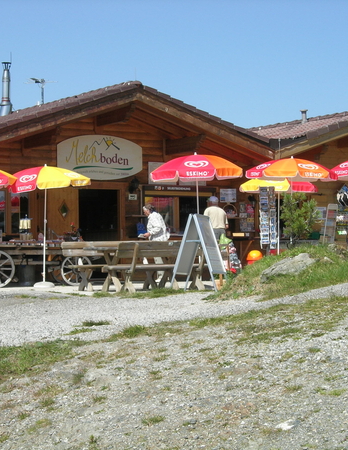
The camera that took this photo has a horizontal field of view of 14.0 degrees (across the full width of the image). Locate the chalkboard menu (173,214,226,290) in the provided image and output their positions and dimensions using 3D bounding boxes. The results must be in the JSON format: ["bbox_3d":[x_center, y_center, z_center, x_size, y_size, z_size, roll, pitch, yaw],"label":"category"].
[{"bbox_3d":[0.443,0.477,24.678,0.800,1.320,0.620,-2,-2,26],"label":"chalkboard menu"}]

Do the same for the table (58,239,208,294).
[{"bbox_3d":[-0.638,0.788,26.632,2.220,0.870,1.920,-1,-2,-35],"label":"table"}]

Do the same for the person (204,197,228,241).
[{"bbox_3d":[0.897,0.275,29.571,0.520,1.750,0.400,0,-2,-17],"label":"person"}]

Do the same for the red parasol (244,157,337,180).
[{"bbox_3d":[2.280,-0.096,27.400,1.710,2.448,1.710,0,-2,0],"label":"red parasol"}]

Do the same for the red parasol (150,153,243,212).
[{"bbox_3d":[0.464,-0.113,26.700,1.730,2.501,1.730,-2,-2,0],"label":"red parasol"}]

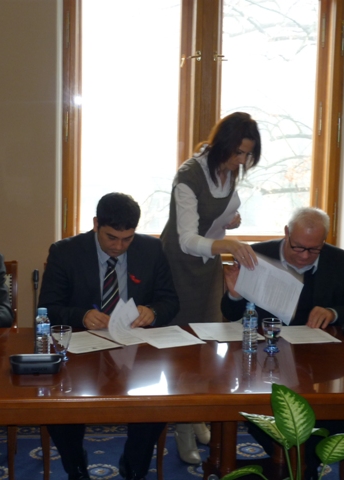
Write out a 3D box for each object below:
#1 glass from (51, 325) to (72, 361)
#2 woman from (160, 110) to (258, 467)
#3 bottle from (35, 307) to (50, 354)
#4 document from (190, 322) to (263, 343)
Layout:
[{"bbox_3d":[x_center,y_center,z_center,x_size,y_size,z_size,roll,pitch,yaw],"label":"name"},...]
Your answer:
[{"bbox_3d":[-0.404,0.378,3.533,0.077,0.122,0.077,1,7,-6],"label":"glass"},{"bbox_3d":[0.199,0.250,4.497,0.600,1.680,0.470,8,10,42],"label":"woman"},{"bbox_3d":[-0.479,0.336,3.575,0.059,0.192,0.059,0,7,-8],"label":"bottle"},{"bbox_3d":[0.221,0.385,4.050,0.270,0.005,0.320,0,7,-11],"label":"document"}]

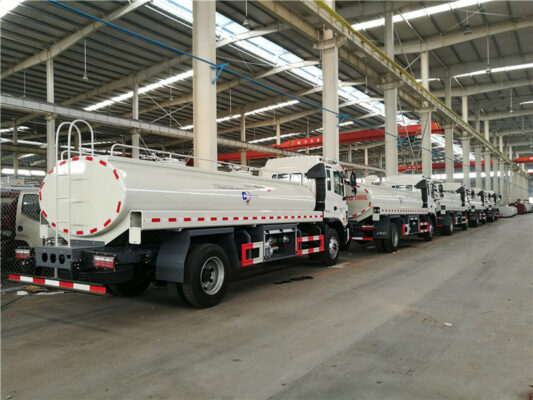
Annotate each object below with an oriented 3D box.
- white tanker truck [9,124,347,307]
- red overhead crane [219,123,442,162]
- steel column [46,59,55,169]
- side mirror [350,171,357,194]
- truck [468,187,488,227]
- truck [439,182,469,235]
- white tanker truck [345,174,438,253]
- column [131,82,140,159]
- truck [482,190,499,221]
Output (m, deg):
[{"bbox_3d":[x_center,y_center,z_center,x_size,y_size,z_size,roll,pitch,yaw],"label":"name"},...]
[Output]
[{"bbox_3d":[-0.686,0.301,9.616,2.600,3.030,8.800,-1,-1,32],"label":"white tanker truck"},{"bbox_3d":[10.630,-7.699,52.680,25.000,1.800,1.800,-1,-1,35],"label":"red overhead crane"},{"bbox_3d":[-17.523,-4.522,33.786,0.550,13.700,0.480,-1,-1,35],"label":"steel column"},{"bbox_3d":[2.570,-0.498,12.284,0.200,0.700,0.150,-1,-1,32],"label":"side mirror"},{"bbox_3d":[15.861,0.541,33.207,2.600,3.030,8.800,-1,-1,34],"label":"truck"},{"bbox_3d":[10.468,0.460,25.346,2.600,3.030,8.800,-1,-1,34],"label":"truck"},{"bbox_3d":[4.926,0.378,17.359,2.600,3.030,8.800,-1,-1,35],"label":"white tanker truck"},{"bbox_3d":[-12.704,-4.454,40.544,0.550,13.700,0.480,-1,-1,35],"label":"column"},{"bbox_3d":[21.200,0.620,40.968,2.600,3.030,8.800,-1,-1,33],"label":"truck"}]

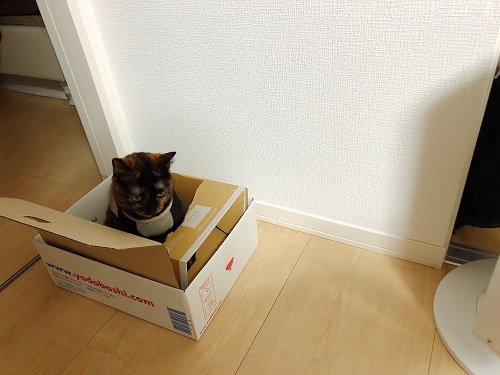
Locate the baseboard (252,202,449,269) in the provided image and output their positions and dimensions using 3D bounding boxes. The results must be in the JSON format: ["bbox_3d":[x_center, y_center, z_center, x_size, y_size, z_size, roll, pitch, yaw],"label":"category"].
[{"bbox_3d":[0.191,0.100,0.986,0.519,0.059,0.014,13,40,25],"label":"baseboard"}]

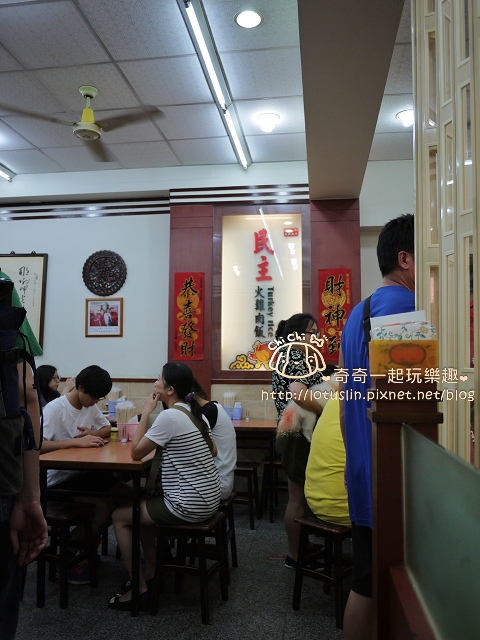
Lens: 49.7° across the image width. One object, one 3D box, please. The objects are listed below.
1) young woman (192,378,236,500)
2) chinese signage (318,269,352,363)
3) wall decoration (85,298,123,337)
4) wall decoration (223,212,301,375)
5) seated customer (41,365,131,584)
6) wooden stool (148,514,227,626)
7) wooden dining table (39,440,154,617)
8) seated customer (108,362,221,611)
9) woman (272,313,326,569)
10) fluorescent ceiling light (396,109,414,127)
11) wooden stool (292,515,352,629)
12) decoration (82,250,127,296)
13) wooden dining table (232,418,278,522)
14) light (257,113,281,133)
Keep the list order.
[{"bbox_3d":[-0.334,0.948,3.197,0.680,1.180,0.460,0,-5,11],"label":"young woman"},{"bbox_3d":[0.894,-0.051,4.829,0.300,0.860,0.010,0,-6,9],"label":"chinese signage"},{"bbox_3d":[-1.424,-0.024,5.427,0.434,0.412,0.030,0,-5,9],"label":"wall decoration"},{"bbox_3d":[0.208,-0.272,4.967,0.780,1.510,0.050,0,-6,9],"label":"wall decoration"},{"bbox_3d":[-0.896,0.884,2.892,0.700,1.245,0.540,-2,-5,25],"label":"seated customer"},{"bbox_3d":[-0.250,1.277,2.724,0.305,0.448,0.305,-1,-5,16],"label":"wooden stool"},{"bbox_3d":[-0.701,1.144,3.053,0.590,0.757,0.840,0,-5,7],"label":"wooden dining table"},{"bbox_3d":[-0.377,0.846,2.690,0.630,1.240,0.450,-1,-6,19],"label":"seated customer"},{"bbox_3d":[0.428,0.760,3.422,0.460,1.610,0.480,0,-5,11],"label":"woman"},{"bbox_3d":[1.338,-1.584,4.115,0.190,0.110,0.190,0,-6,9],"label":"fluorescent ceiling light"},{"bbox_3d":[0.475,1.246,2.637,0.300,0.450,0.300,6,-8,-44],"label":"wooden stool"},{"bbox_3d":[-1.435,-0.494,5.472,0.490,0.490,0.030,0,-6,9],"label":"decoration"},{"bbox_3d":[-0.071,1.276,4.523,0.820,0.757,0.600,0,-5,9],"label":"wooden dining table"},{"bbox_3d":[0.236,-1.585,4.203,0.190,0.110,0.190,0,-6,9],"label":"light"}]

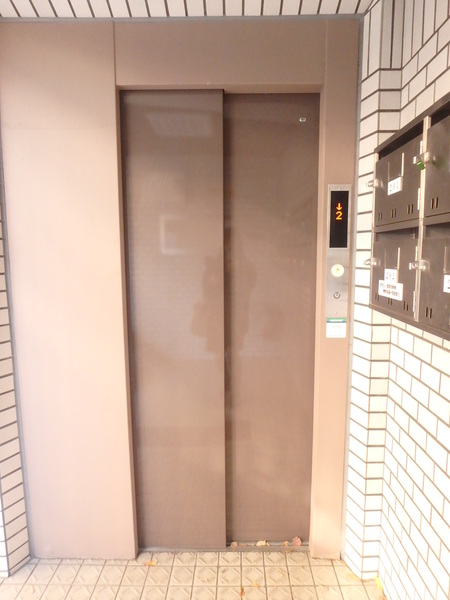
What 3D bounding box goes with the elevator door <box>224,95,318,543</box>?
[{"bbox_3d":[0.189,0.153,1.623,0.411,2.010,0.045,0,7,0],"label":"elevator door"}]

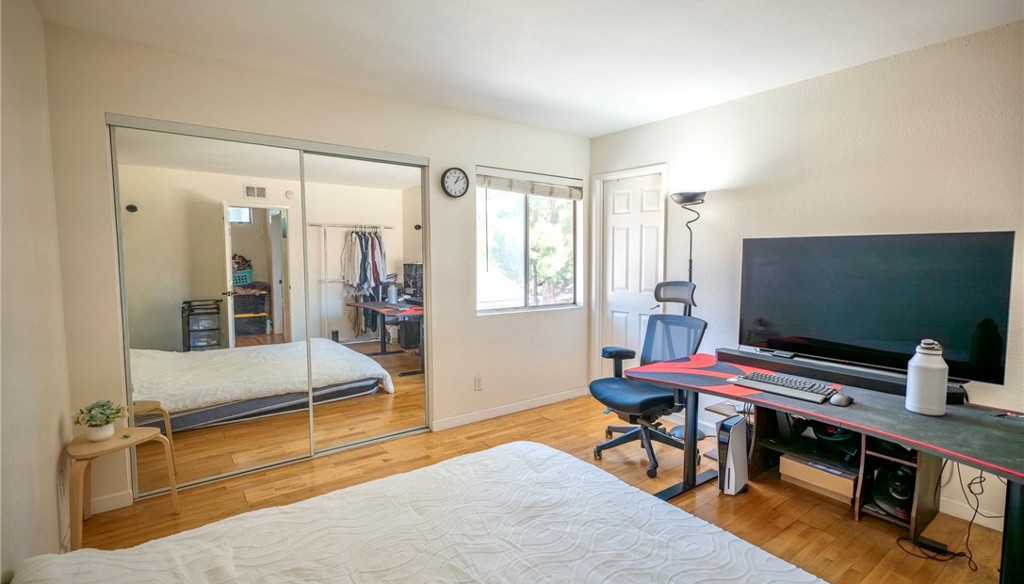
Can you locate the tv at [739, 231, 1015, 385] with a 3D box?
[{"bbox_3d":[1.934,0.039,2.589,0.050,0.706,1.228,-3,6,-36],"label":"tv"}]

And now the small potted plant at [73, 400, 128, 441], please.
[{"bbox_3d":[-2.031,0.634,2.244,0.200,0.180,0.205,-3,6,-35],"label":"small potted plant"}]

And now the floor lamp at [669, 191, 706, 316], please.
[{"bbox_3d":[1.320,0.192,3.369,0.250,1.810,0.250,-3,6,-35],"label":"floor lamp"}]

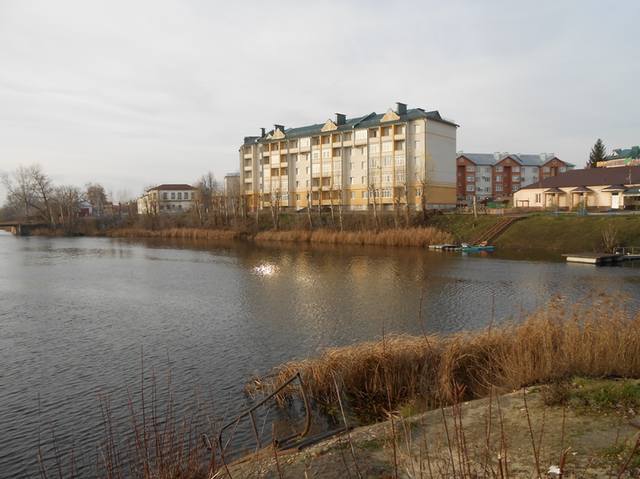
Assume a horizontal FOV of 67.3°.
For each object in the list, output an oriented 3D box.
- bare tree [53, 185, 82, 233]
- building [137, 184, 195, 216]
[{"bbox_3d":[-54.674,-6.714,104.000,6.500,10.390,6.500,-1,4,0],"label":"bare tree"},{"bbox_3d":[-51.600,-12.892,157.000,11.000,9.600,28.000,-3,4,-33],"label":"building"}]

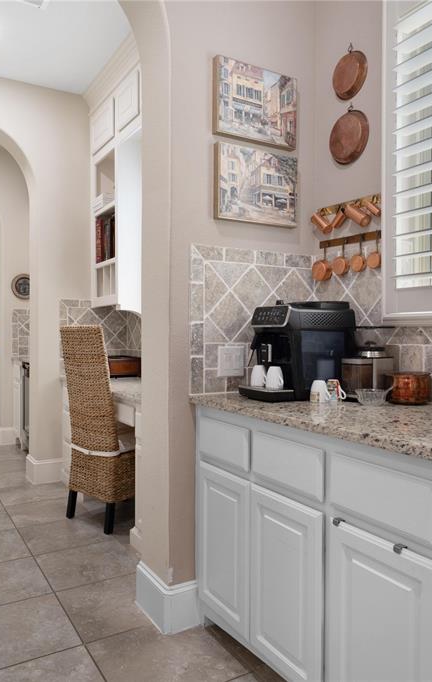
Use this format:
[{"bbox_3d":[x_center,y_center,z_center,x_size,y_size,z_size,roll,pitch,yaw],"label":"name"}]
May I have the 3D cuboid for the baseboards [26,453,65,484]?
[{"bbox_3d":[-1.364,1.005,4.289,0.225,0.180,0.270,0,1,-30],"label":"baseboards"}]

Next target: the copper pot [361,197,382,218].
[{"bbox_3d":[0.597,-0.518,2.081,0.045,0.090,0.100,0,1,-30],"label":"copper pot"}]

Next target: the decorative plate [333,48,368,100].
[{"bbox_3d":[0.546,-1.084,2.206,0.033,0.197,0.195,0,1,-30],"label":"decorative plate"}]

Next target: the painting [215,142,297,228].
[{"bbox_3d":[0.176,-0.644,2.267,0.400,0.305,0.035,0,1,-30],"label":"painting"}]

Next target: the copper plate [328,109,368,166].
[{"bbox_3d":[0.543,-0.834,2.211,0.035,0.225,0.220,0,1,-30],"label":"copper plate"}]

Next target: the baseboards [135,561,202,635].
[{"bbox_3d":[-0.207,1.038,2.240,0.155,0.178,0.300,0,1,-30],"label":"baseboards"}]

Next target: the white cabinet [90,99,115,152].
[{"bbox_3d":[-0.723,-1.603,4.121,0.290,0.310,0.540,0,1,-30],"label":"white cabinet"}]

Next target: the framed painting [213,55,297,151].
[{"bbox_3d":[0.168,-0.970,2.229,0.395,0.300,0.040,0,1,-30],"label":"framed painting"}]

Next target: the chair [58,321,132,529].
[{"bbox_3d":[-0.623,0.513,3.422,0.450,1.200,0.560,1,1,42],"label":"chair"}]

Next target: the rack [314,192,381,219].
[{"bbox_3d":[0.542,-0.561,2.231,0.035,0.045,0.370,0,1,-30],"label":"rack"}]

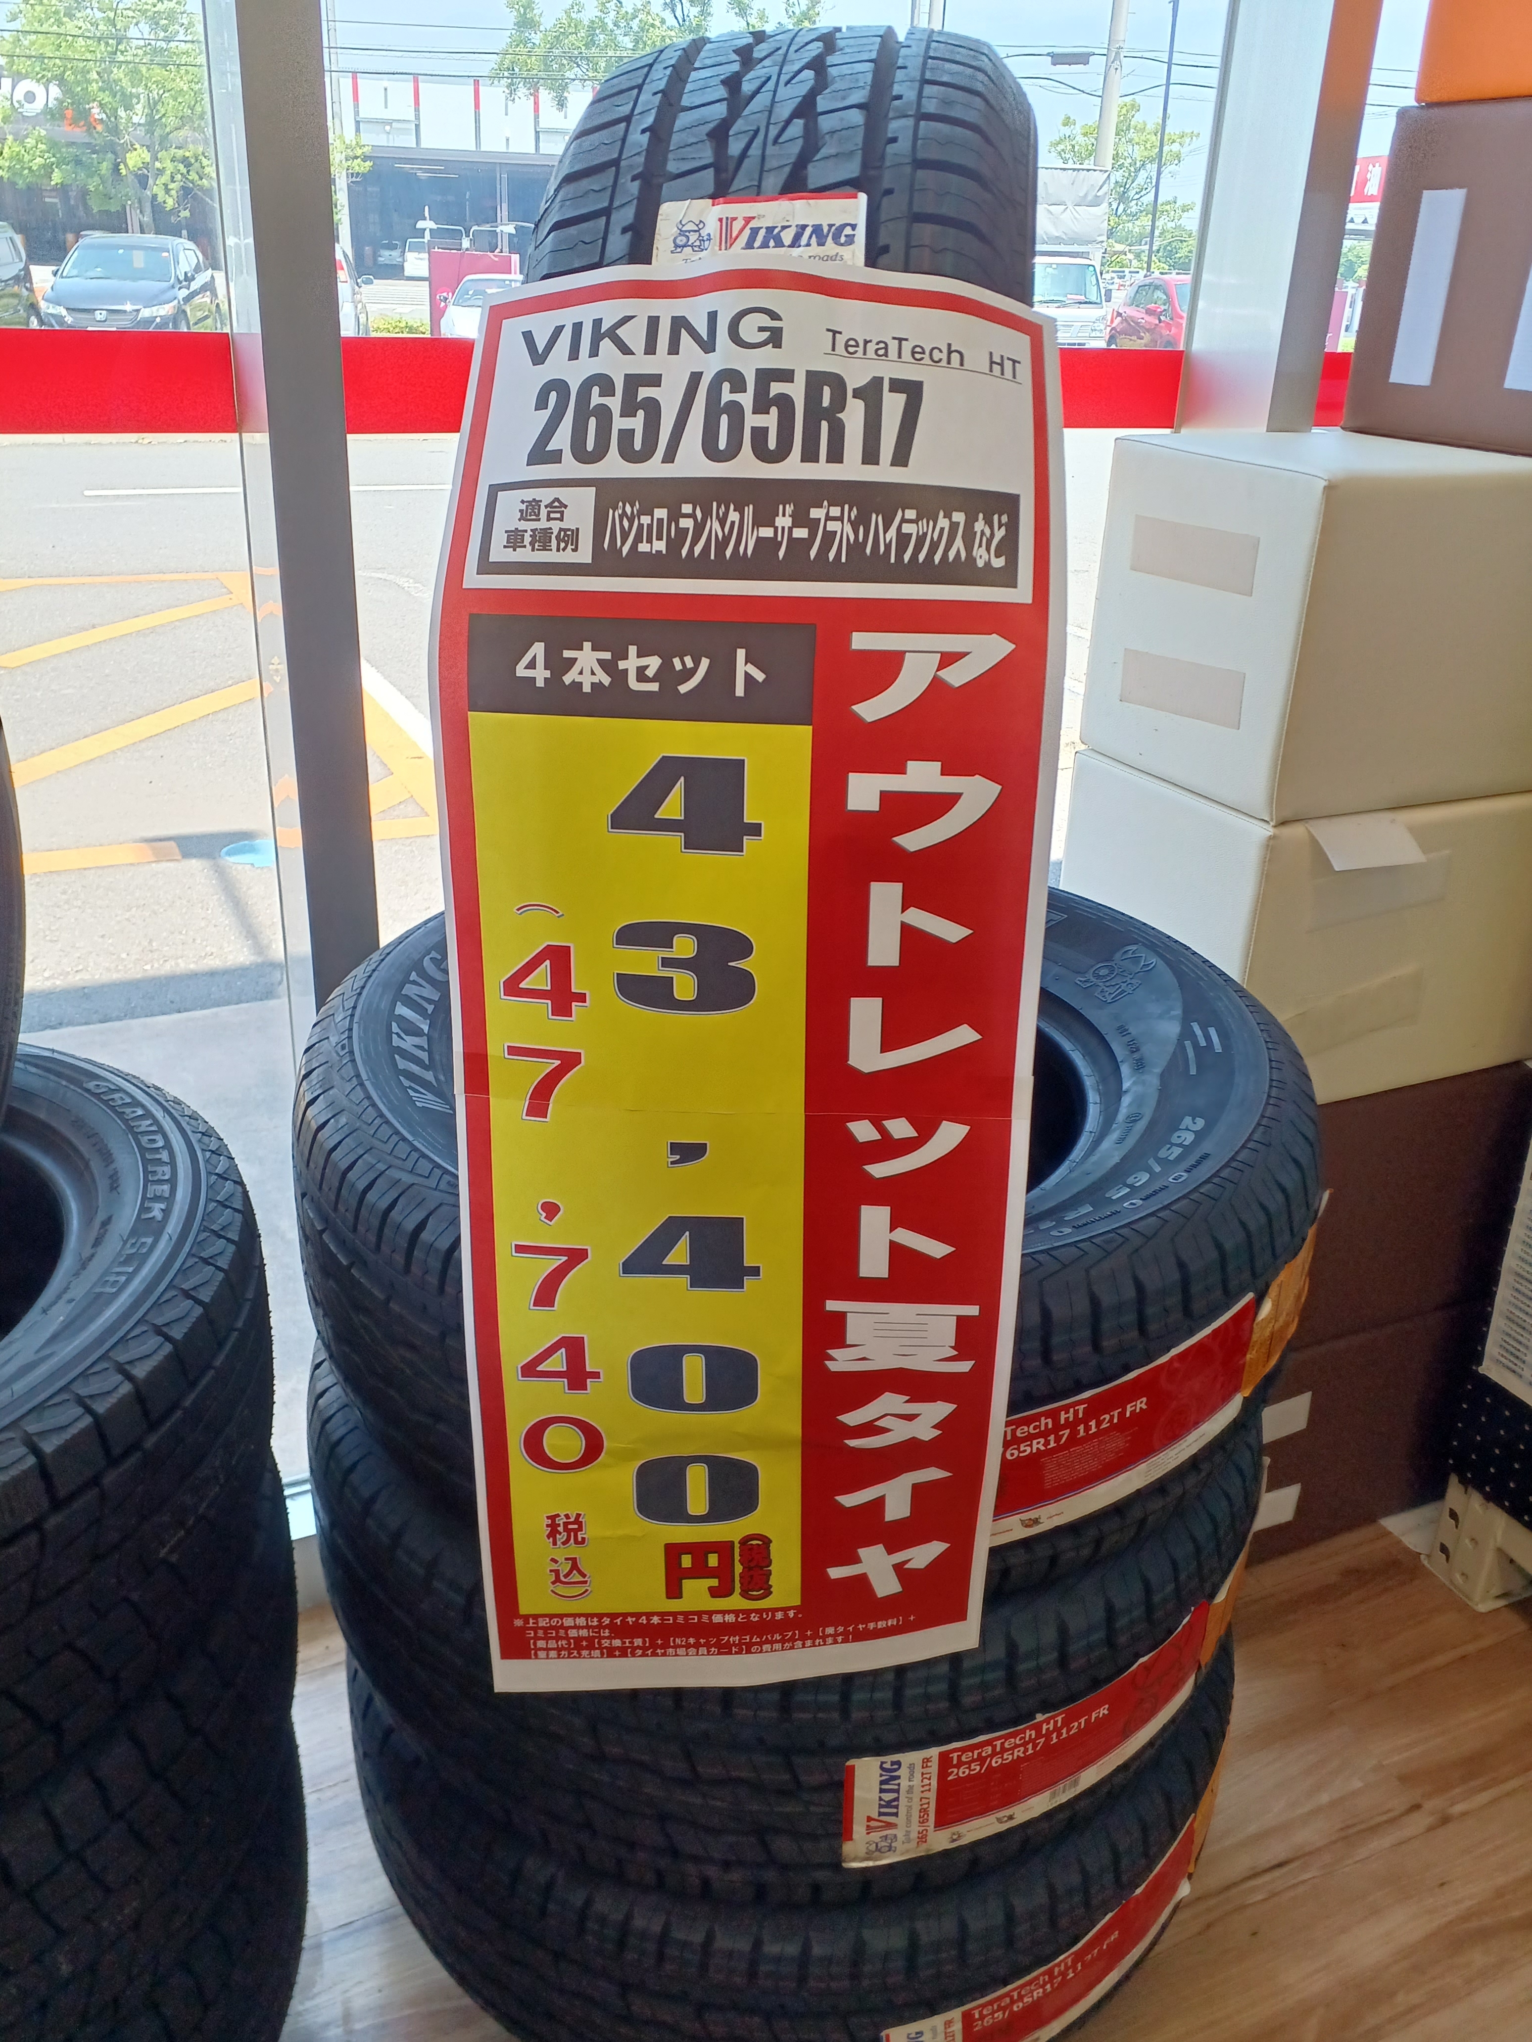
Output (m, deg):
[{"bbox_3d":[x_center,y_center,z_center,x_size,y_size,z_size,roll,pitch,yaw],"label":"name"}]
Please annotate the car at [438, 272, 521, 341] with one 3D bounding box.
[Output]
[{"bbox_3d":[-3.225,-8.796,20.232,1.740,1.300,4.400,-2,26,-8],"label":"car"}]

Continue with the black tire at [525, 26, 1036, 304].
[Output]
[{"bbox_3d":[0.041,-0.246,1.127,0.270,0.776,0.776,2,25,8],"label":"black tire"}]

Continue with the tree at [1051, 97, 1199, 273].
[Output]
[{"bbox_3d":[10.415,-23.446,46.269,4.380,6.380,4.380,2,25,0],"label":"tree"}]

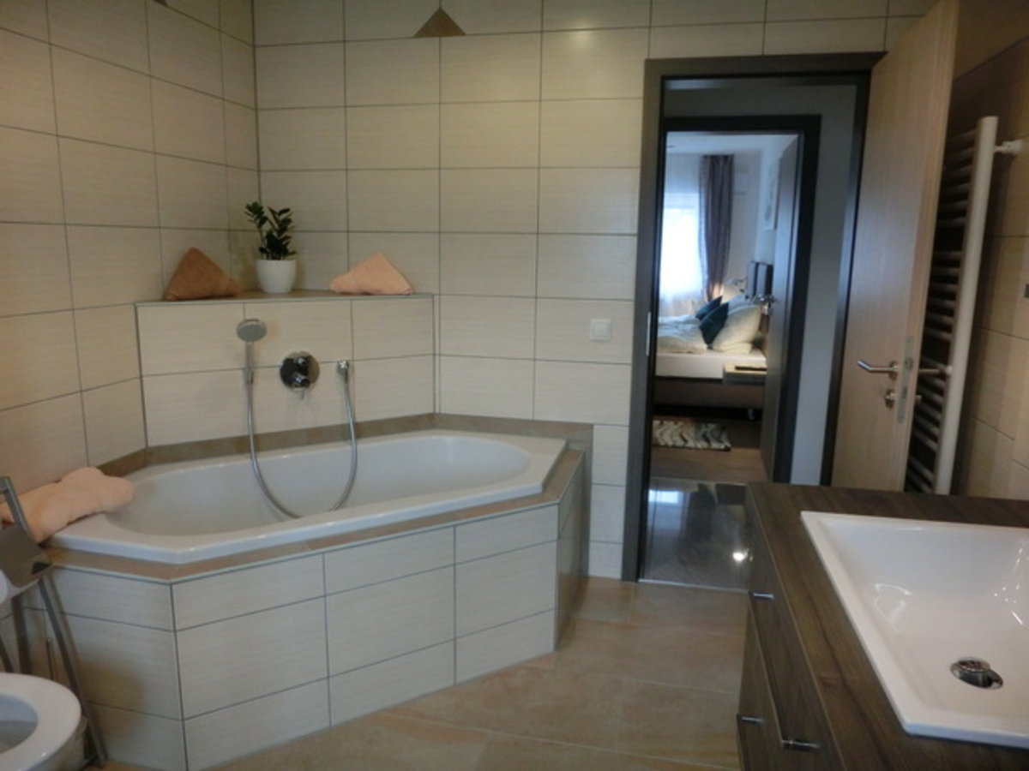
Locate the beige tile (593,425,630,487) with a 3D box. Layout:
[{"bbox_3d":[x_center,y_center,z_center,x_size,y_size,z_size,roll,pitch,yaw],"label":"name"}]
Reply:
[{"bbox_3d":[0.393,0.283,2.917,0.152,0.250,0.015,3,11,11],"label":"beige tile"}]

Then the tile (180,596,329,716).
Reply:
[{"bbox_3d":[-0.690,0.719,1.905,0.385,0.251,0.014,-6,13,-31],"label":"tile"}]

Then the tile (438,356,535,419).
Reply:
[{"bbox_3d":[-0.113,0.004,2.974,0.400,0.240,0.015,3,11,11],"label":"tile"}]

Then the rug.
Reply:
[{"bbox_3d":[0.957,0.333,5.444,1.300,0.030,0.770,3,11,12],"label":"rug"}]

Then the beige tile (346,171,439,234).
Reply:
[{"bbox_3d":[-0.491,-0.750,2.919,0.400,0.250,0.015,3,11,11],"label":"beige tile"}]

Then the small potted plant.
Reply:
[{"bbox_3d":[-0.987,-0.564,2.896,0.205,0.375,0.190,-3,12,-18],"label":"small potted plant"}]

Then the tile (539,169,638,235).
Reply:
[{"bbox_3d":[0.285,-0.708,2.763,0.387,0.250,0.015,3,11,11],"label":"tile"}]

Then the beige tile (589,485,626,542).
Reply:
[{"bbox_3d":[0.389,0.532,2.967,0.138,0.250,0.012,3,11,12],"label":"beige tile"}]

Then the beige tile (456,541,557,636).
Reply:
[{"bbox_3d":[-0.024,0.662,2.340,0.391,0.250,0.015,-5,12,-32],"label":"beige tile"}]

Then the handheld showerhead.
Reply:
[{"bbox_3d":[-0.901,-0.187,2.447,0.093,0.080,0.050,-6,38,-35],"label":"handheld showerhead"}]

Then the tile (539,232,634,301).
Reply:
[{"bbox_3d":[0.282,-0.462,2.808,0.390,0.250,0.015,3,11,11],"label":"tile"}]

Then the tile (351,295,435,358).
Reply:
[{"bbox_3d":[-0.495,-0.234,2.921,0.353,0.242,0.012,-6,13,-31],"label":"tile"}]

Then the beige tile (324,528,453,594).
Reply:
[{"bbox_3d":[-0.356,0.506,2.086,0.402,0.124,0.012,-6,13,-31],"label":"beige tile"}]

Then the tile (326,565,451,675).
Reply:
[{"bbox_3d":[-0.360,0.691,2.123,0.402,0.249,0.012,-6,13,-31],"label":"tile"}]

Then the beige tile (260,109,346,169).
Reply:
[{"bbox_3d":[-0.886,-1.029,2.994,0.402,0.249,0.012,4,12,13],"label":"beige tile"}]

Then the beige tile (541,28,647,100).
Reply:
[{"bbox_3d":[0.299,-1.202,2.682,0.402,0.249,0.012,4,12,13],"label":"beige tile"}]

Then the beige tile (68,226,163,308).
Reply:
[{"bbox_3d":[-1.277,-0.386,2.299,0.012,0.250,0.400,3,11,12],"label":"beige tile"}]

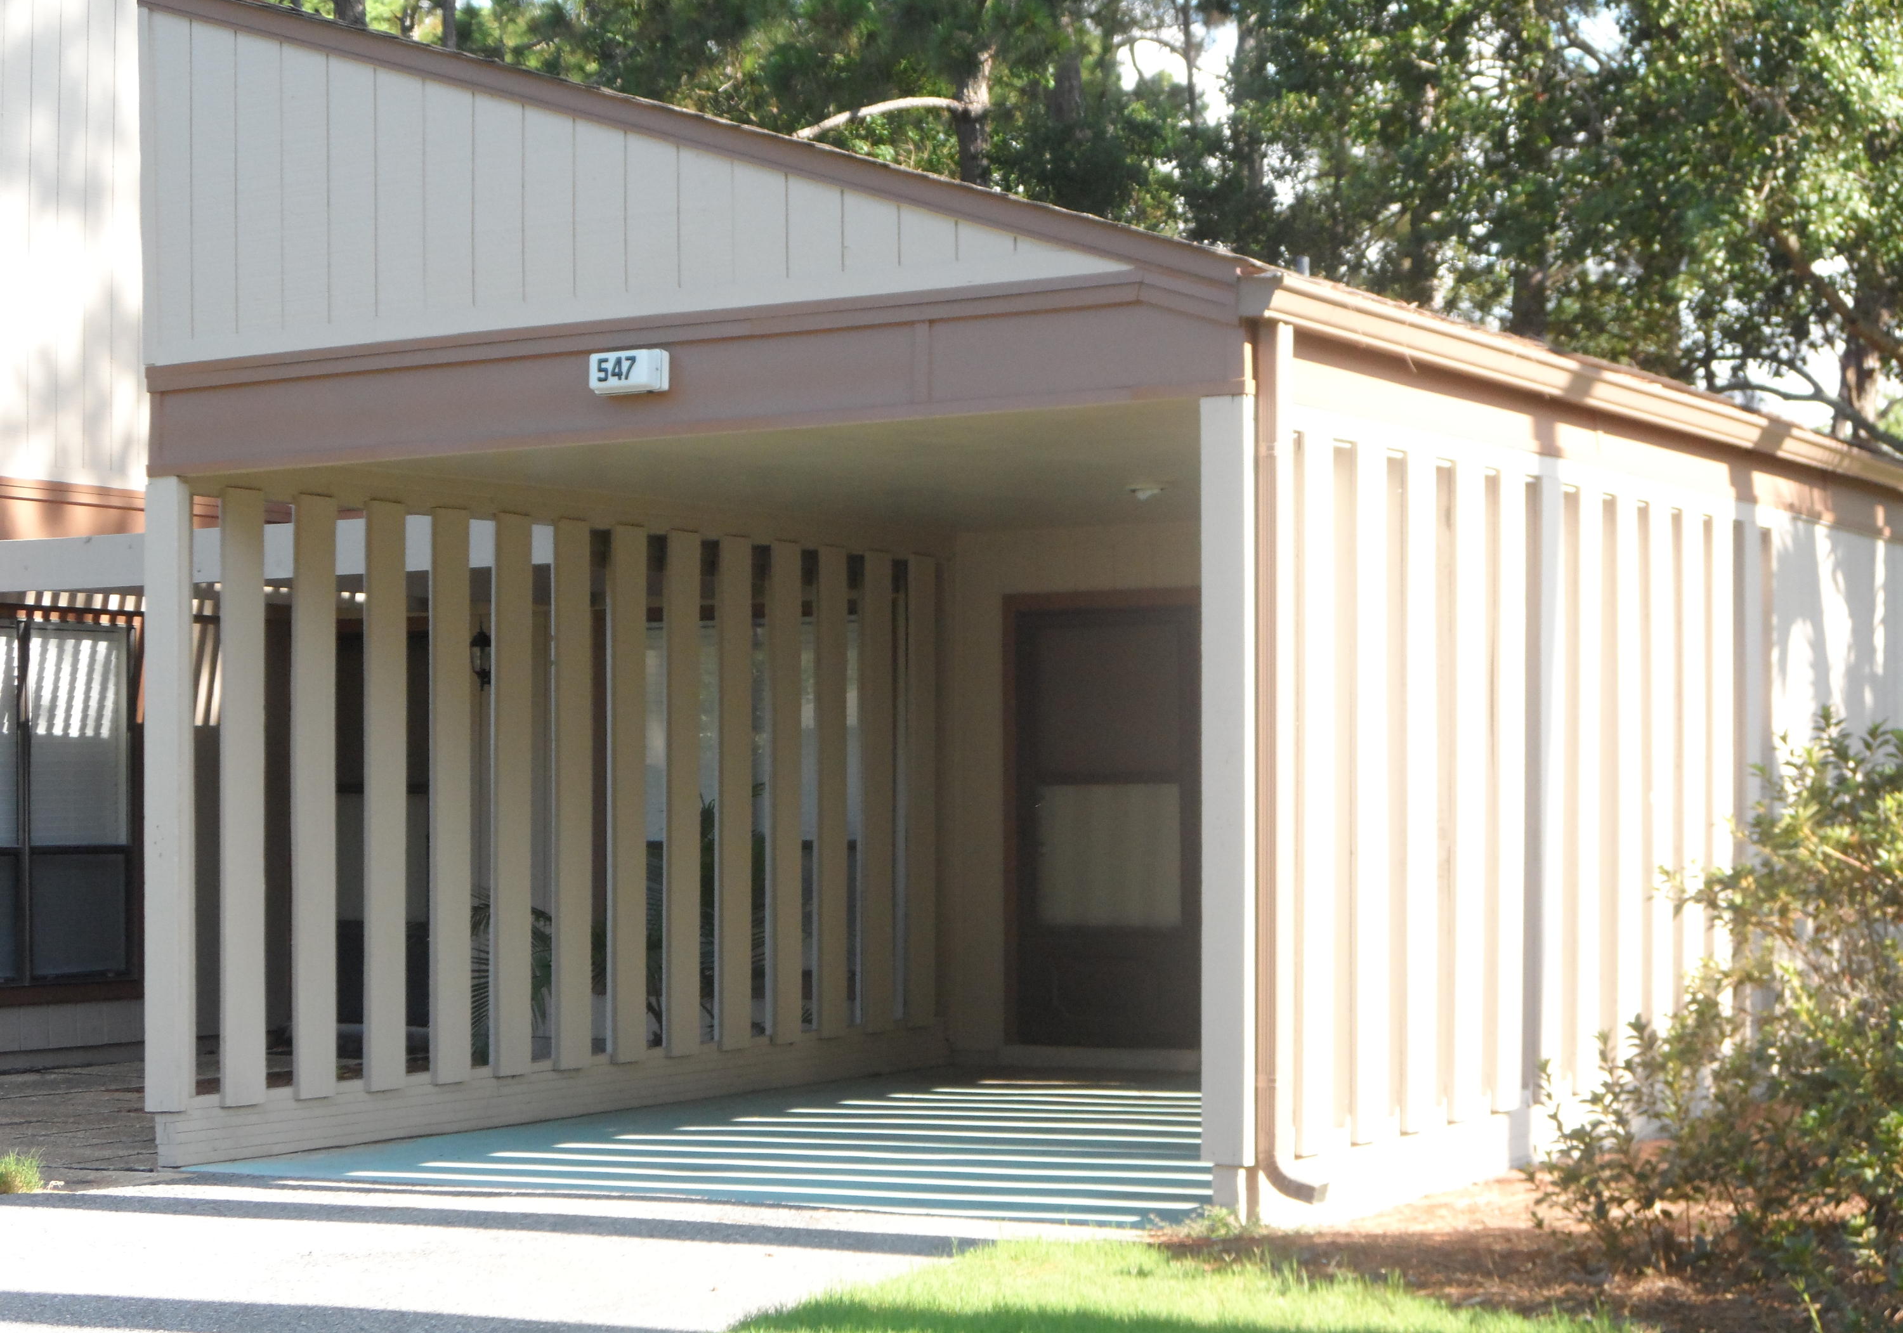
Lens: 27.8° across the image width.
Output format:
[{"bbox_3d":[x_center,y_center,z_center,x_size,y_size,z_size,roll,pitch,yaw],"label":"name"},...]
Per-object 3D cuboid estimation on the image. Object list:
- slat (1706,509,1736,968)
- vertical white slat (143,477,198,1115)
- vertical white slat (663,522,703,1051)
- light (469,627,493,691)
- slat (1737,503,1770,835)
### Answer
[{"bbox_3d":[3.089,0.491,15.418,0.030,2.197,0.230,-1,-2,28],"label":"slat"},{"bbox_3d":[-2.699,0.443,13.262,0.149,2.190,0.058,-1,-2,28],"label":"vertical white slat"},{"bbox_3d":[-1.122,0.531,16.102,0.035,2.190,0.215,-1,-2,28],"label":"vertical white slat"},{"bbox_3d":[-2.344,-0.045,19.350,0.140,0.330,0.180,-2,-2,32],"label":"light"},{"bbox_3d":[3.216,0.462,15.511,0.035,2.170,0.215,-1,-2,28],"label":"slat"}]

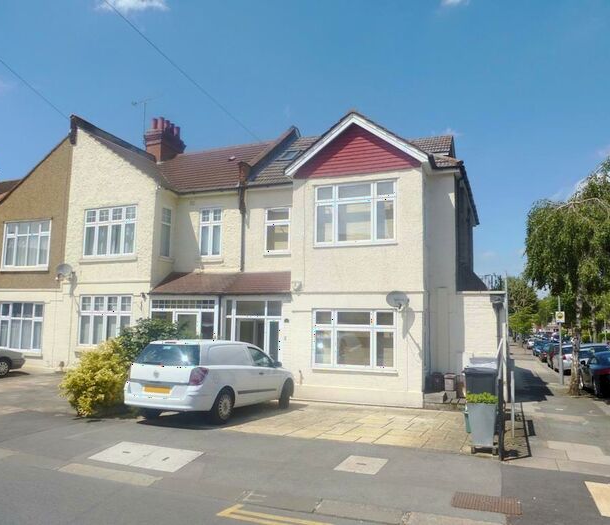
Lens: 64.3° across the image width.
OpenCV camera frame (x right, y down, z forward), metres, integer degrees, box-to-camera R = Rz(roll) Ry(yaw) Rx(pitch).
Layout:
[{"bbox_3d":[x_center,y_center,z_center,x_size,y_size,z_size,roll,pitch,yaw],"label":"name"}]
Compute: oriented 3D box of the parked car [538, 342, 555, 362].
[{"bbox_3d":[17.942,6.431,34.911,1.760,1.460,4.150,-2,-8,21],"label":"parked car"}]

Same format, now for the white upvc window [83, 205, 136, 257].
[{"bbox_3d":[-6.344,-0.992,15.789,2.186,1.615,0.140,-2,-9,23],"label":"white upvc window"}]

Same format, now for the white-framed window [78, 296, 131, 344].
[{"bbox_3d":[-6.311,1.830,15.355,2.110,1.549,0.150,-2,-9,23],"label":"white-framed window"}]

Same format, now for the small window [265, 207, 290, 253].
[{"bbox_3d":[-0.800,-0.927,14.533,0.864,1.433,0.120,-2,-9,23],"label":"small window"}]

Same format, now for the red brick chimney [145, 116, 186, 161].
[{"bbox_3d":[-6.077,-5.029,21.221,0.900,2.000,1.650,-2,-9,23],"label":"red brick chimney"}]

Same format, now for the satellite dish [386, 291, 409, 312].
[{"bbox_3d":[2.184,0.909,11.456,0.520,0.460,0.380,1,-8,5],"label":"satellite dish"}]

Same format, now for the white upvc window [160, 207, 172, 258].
[{"bbox_3d":[-4.180,-0.884,14.625,0.110,1.488,0.457,-2,-6,21],"label":"white upvc window"}]

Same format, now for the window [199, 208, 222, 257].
[{"bbox_3d":[-2.846,-0.900,14.702,0.740,1.493,0.110,-2,-6,21],"label":"window"}]

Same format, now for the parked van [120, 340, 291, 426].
[{"bbox_3d":[-1.667,2.395,10.370,1.800,1.490,4.500,-2,-9,23],"label":"parked van"}]

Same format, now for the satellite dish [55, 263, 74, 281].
[{"bbox_3d":[-7.245,0.271,14.620,0.480,0.500,0.380,0,-6,1],"label":"satellite dish"}]

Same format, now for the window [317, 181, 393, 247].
[{"bbox_3d":[1.223,-1.198,12.008,2.051,1.546,0.110,-2,-6,21],"label":"window"}]

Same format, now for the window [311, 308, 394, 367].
[{"bbox_3d":[1.226,1.939,12.128,2.178,1.495,0.130,-2,-9,23],"label":"window"}]

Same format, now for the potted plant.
[{"bbox_3d":[2.655,2.361,7.207,0.460,0.870,0.450,-2,-9,23],"label":"potted plant"}]

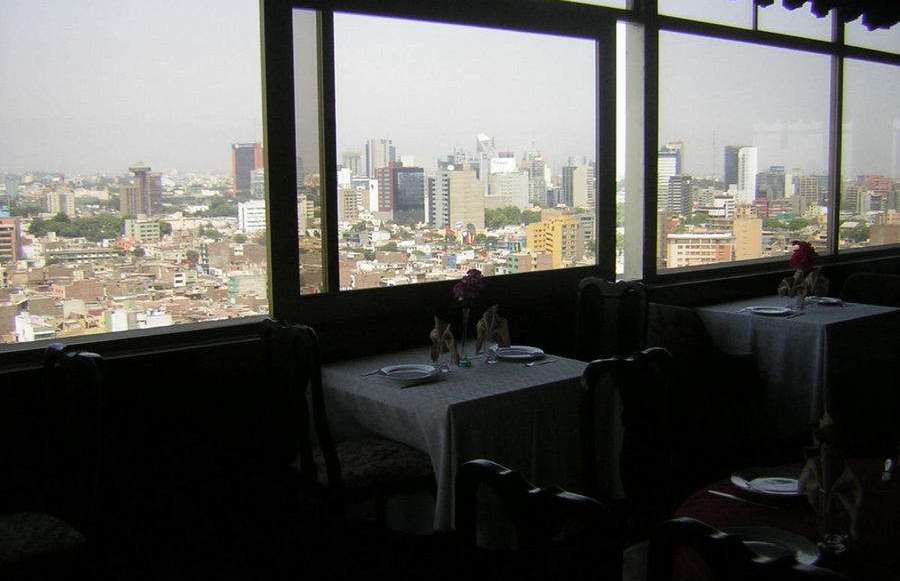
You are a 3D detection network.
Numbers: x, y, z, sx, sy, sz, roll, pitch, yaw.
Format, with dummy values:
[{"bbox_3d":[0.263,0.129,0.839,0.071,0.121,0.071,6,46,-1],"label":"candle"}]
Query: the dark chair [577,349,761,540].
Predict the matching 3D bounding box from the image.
[{"bbox_3d":[0.797,0.756,3.033,0.510,1.050,0.570,-7,10,-43],"label":"dark chair"}]

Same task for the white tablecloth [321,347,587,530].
[{"bbox_3d":[0.070,0.729,4.467,1.000,0.760,1.030,-6,9,-38],"label":"white tablecloth"}]

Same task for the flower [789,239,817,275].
[{"bbox_3d":[2.264,-0.211,5.995,0.192,0.231,0.170,2,8,20],"label":"flower"}]

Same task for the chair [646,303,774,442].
[{"bbox_3d":[1.495,0.488,5.721,0.640,0.880,0.540,-7,10,-40],"label":"chair"}]

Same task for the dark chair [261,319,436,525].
[{"bbox_3d":[-0.394,0.653,3.915,0.570,1.050,0.510,-6,9,-37],"label":"dark chair"}]

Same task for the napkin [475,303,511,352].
[{"bbox_3d":[0.206,0.184,4.531,0.174,0.237,0.130,0,7,3],"label":"napkin"}]

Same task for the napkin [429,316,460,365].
[{"bbox_3d":[-0.025,0.232,4.335,0.148,0.227,0.120,-1,7,0],"label":"napkin"}]

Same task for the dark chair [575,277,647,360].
[{"bbox_3d":[0.695,0.506,4.976,0.560,1.050,0.500,-7,10,-42],"label":"dark chair"}]

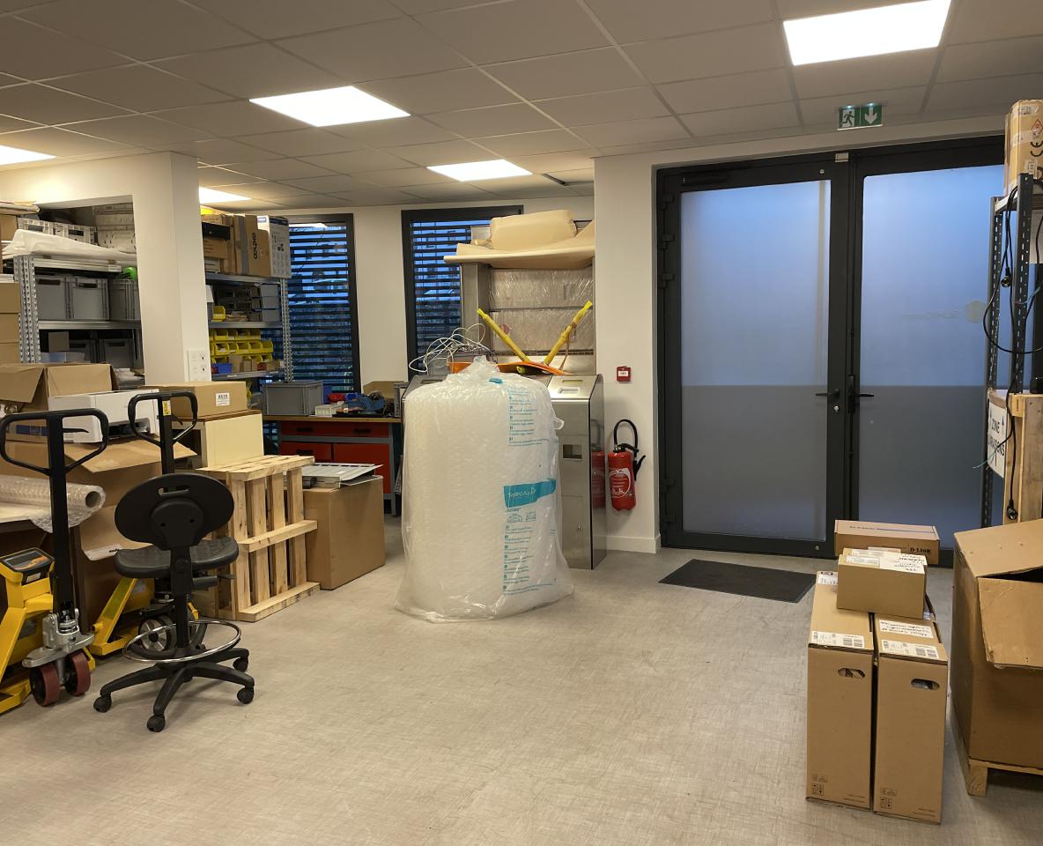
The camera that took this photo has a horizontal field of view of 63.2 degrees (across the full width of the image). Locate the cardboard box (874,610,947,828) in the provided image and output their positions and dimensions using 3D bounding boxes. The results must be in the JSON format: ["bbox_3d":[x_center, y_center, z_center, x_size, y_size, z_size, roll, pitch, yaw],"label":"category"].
[{"bbox_3d":[1.288,0.883,2.870,0.181,0.490,0.830,1,7,21],"label":"cardboard box"}]

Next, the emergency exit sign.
[{"bbox_3d":[1.739,-1.567,4.343,0.225,0.125,0.030,1,7,21],"label":"emergency exit sign"}]

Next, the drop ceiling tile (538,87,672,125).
[{"bbox_3d":[0.422,-1.585,4.241,0.600,0.025,0.600,1,7,21],"label":"drop ceiling tile"}]

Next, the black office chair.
[{"bbox_3d":[-1.424,0.658,3.485,0.630,0.960,0.630,-5,7,-32],"label":"black office chair"}]

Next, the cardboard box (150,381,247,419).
[{"bbox_3d":[-1.882,-0.138,4.865,0.410,0.167,0.430,1,7,21],"label":"cardboard box"}]

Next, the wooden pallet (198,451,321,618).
[{"bbox_3d":[-1.446,0.612,4.726,0.325,0.798,0.606,1,7,21],"label":"wooden pallet"}]

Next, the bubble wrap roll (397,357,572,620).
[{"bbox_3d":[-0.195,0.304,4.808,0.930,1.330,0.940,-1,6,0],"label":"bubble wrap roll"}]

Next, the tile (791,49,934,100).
[{"bbox_3d":[1.538,-1.571,3.823,0.597,0.020,0.597,1,7,21],"label":"tile"}]

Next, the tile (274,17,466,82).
[{"bbox_3d":[-0.569,-1.465,3.352,0.590,0.025,0.590,1,7,21],"label":"tile"}]

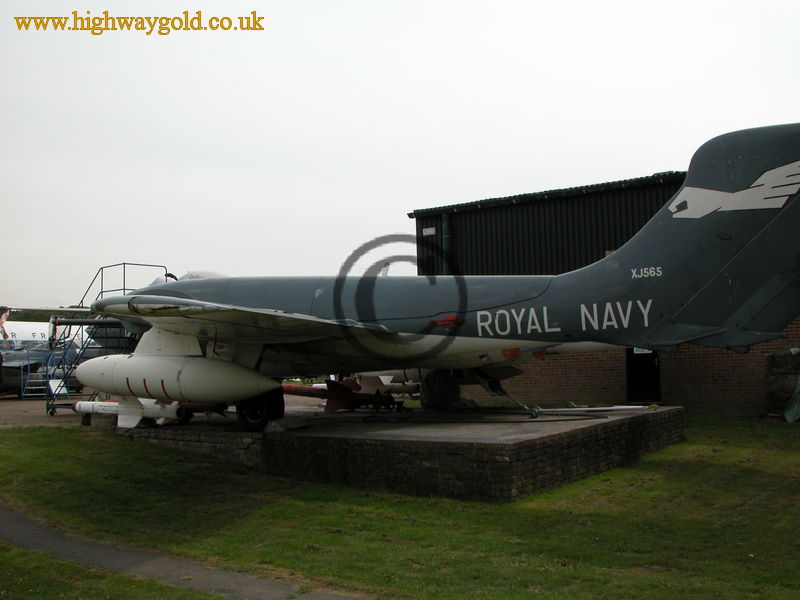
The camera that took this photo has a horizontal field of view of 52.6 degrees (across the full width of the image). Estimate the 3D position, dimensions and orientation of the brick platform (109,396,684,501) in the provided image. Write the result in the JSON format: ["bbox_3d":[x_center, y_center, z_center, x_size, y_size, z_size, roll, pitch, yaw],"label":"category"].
[{"bbox_3d":[0.262,2.351,13.939,7.220,0.630,6.880,-5,-6,34],"label":"brick platform"}]

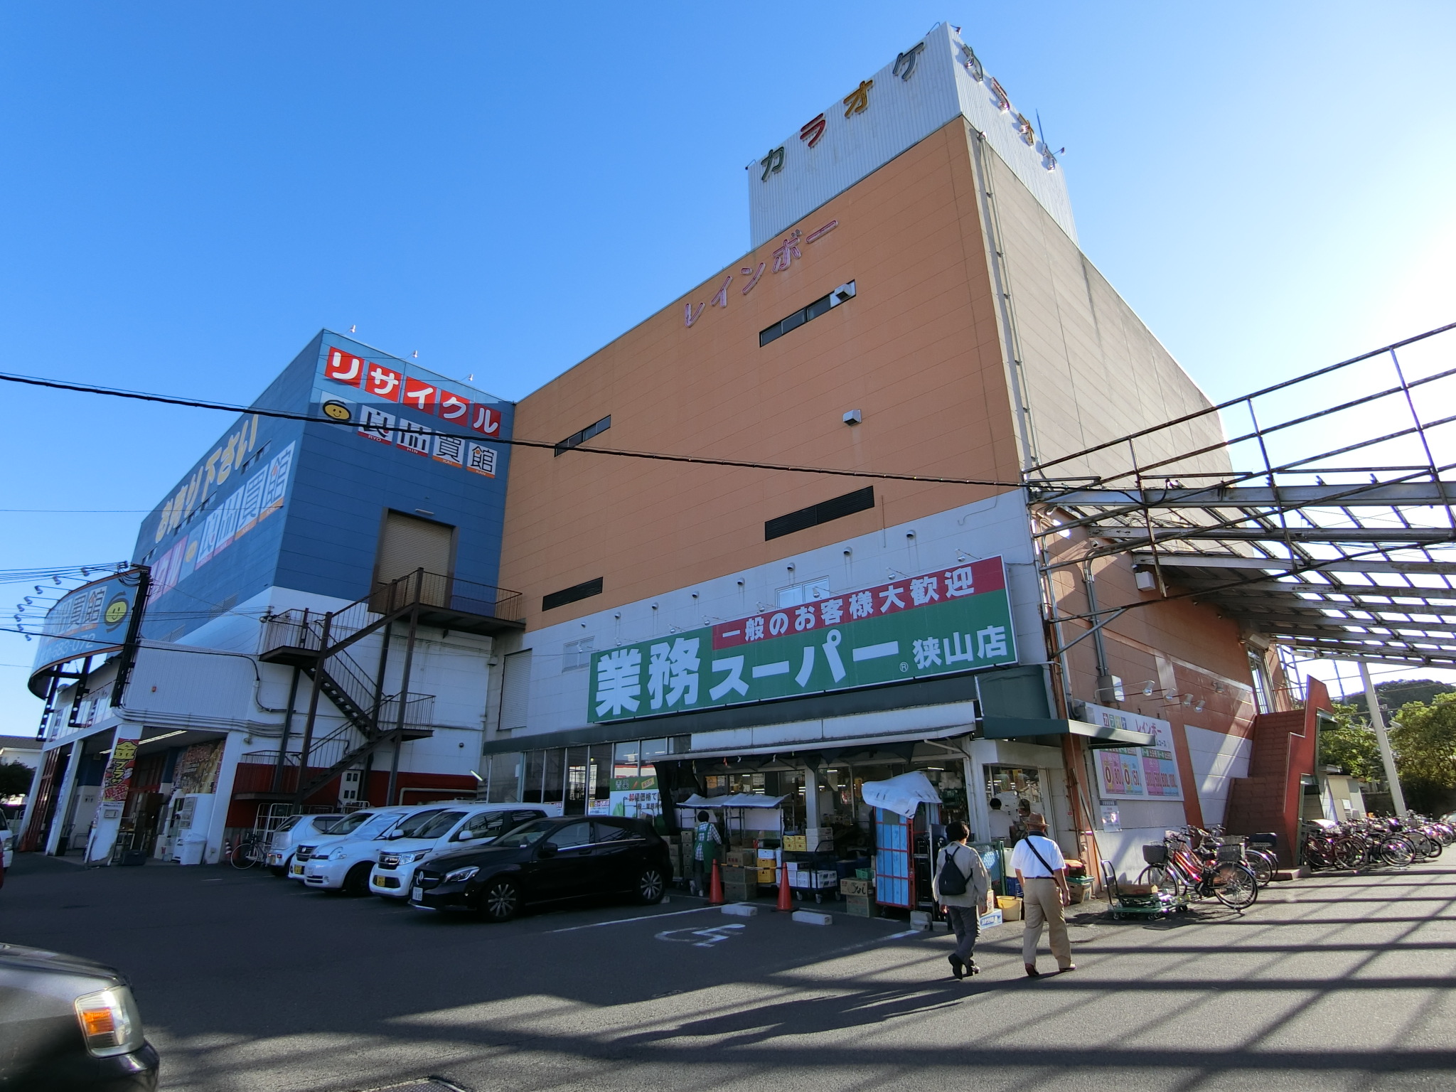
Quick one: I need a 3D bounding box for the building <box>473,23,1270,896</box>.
[{"bbox_3d":[6.005,0.822,31.624,20.909,20.909,22.634,-18,-24,41],"label":"building"}]

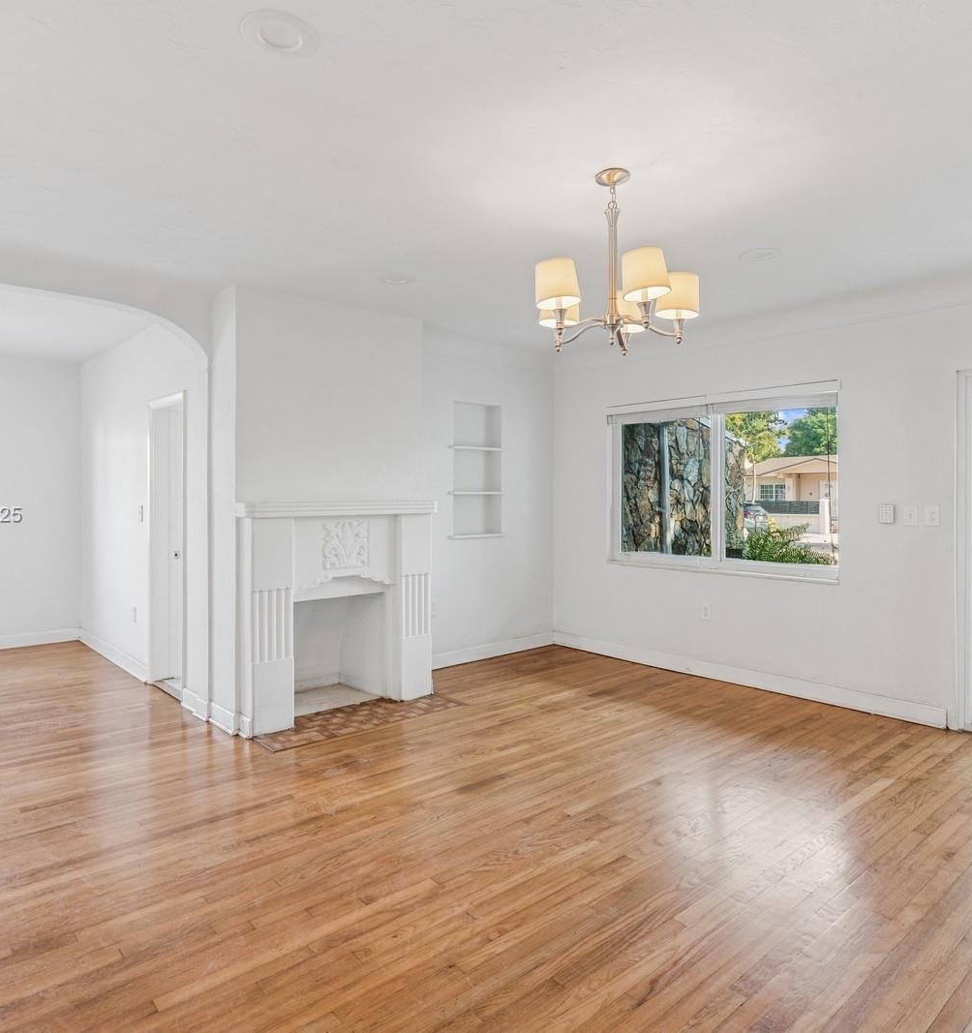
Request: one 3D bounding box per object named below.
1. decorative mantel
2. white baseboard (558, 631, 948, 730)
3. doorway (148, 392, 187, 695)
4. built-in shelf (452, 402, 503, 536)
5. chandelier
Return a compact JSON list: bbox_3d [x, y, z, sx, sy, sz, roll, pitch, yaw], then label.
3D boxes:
[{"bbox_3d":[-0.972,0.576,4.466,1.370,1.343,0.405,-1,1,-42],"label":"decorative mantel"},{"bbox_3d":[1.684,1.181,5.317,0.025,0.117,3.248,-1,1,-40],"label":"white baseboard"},{"bbox_3d":[-2.167,0.205,4.785,0.130,2.047,0.784,-1,1,-42],"label":"doorway"},{"bbox_3d":[-0.126,-0.387,5.931,0.560,1.136,0.225,-1,1,-42],"label":"built-in shelf"},{"bbox_3d":[0.492,-0.987,2.646,0.650,0.660,0.650,0,1,0],"label":"chandelier"}]

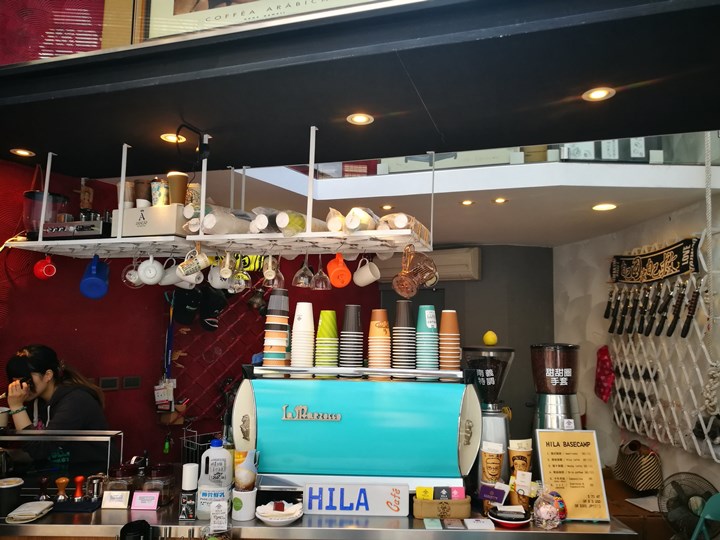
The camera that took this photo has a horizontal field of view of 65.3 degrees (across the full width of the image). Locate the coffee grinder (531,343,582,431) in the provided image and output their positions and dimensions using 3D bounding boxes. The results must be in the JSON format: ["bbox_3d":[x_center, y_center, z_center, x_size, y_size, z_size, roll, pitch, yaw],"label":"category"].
[{"bbox_3d":[0.818,0.627,2.384,0.210,0.618,0.360,1,-7,0],"label":"coffee grinder"}]

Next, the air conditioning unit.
[{"bbox_3d":[0.591,-0.025,5.077,0.930,0.270,0.210,-1,-7,23],"label":"air conditioning unit"}]

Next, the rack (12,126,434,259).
[{"bbox_3d":[-0.625,-0.281,2.414,1.830,0.395,0.400,-1,-7,18],"label":"rack"}]

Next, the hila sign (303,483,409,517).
[{"bbox_3d":[-0.013,0.823,2.018,0.372,0.105,0.020,2,-19,-2],"label":"hila sign"}]

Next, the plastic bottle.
[{"bbox_3d":[-0.499,0.730,1.978,0.112,0.258,0.105,2,-7,-9],"label":"plastic bottle"}]

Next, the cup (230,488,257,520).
[{"bbox_3d":[-0.395,0.813,1.945,0.086,0.088,0.086,2,-7,-2],"label":"cup"}]

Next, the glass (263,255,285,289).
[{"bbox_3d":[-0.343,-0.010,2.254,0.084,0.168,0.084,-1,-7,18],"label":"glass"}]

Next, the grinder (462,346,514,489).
[{"bbox_3d":[0.509,0.616,2.275,0.210,0.598,0.360,1,-7,0],"label":"grinder"}]

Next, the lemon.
[{"bbox_3d":[0.523,0.276,2.250,0.058,0.057,0.060,1,-7,0],"label":"lemon"}]

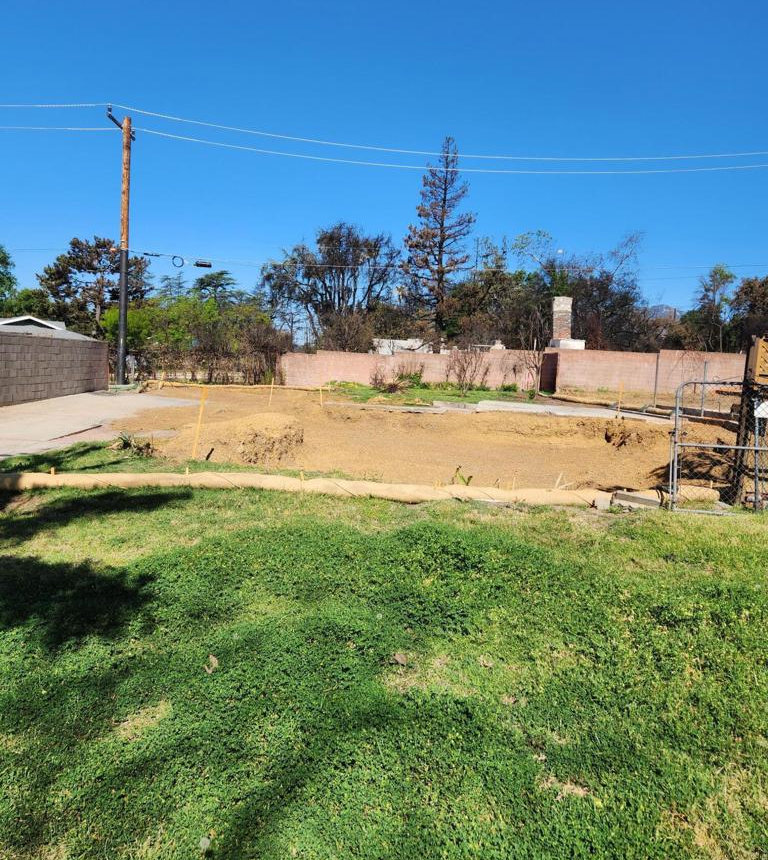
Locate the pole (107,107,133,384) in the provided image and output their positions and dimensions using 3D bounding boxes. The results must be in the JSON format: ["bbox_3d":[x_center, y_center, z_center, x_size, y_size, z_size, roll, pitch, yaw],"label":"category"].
[{"bbox_3d":[-10.581,-7.259,27.300,1.000,11.060,0.500,0,6,-21],"label":"pole"}]

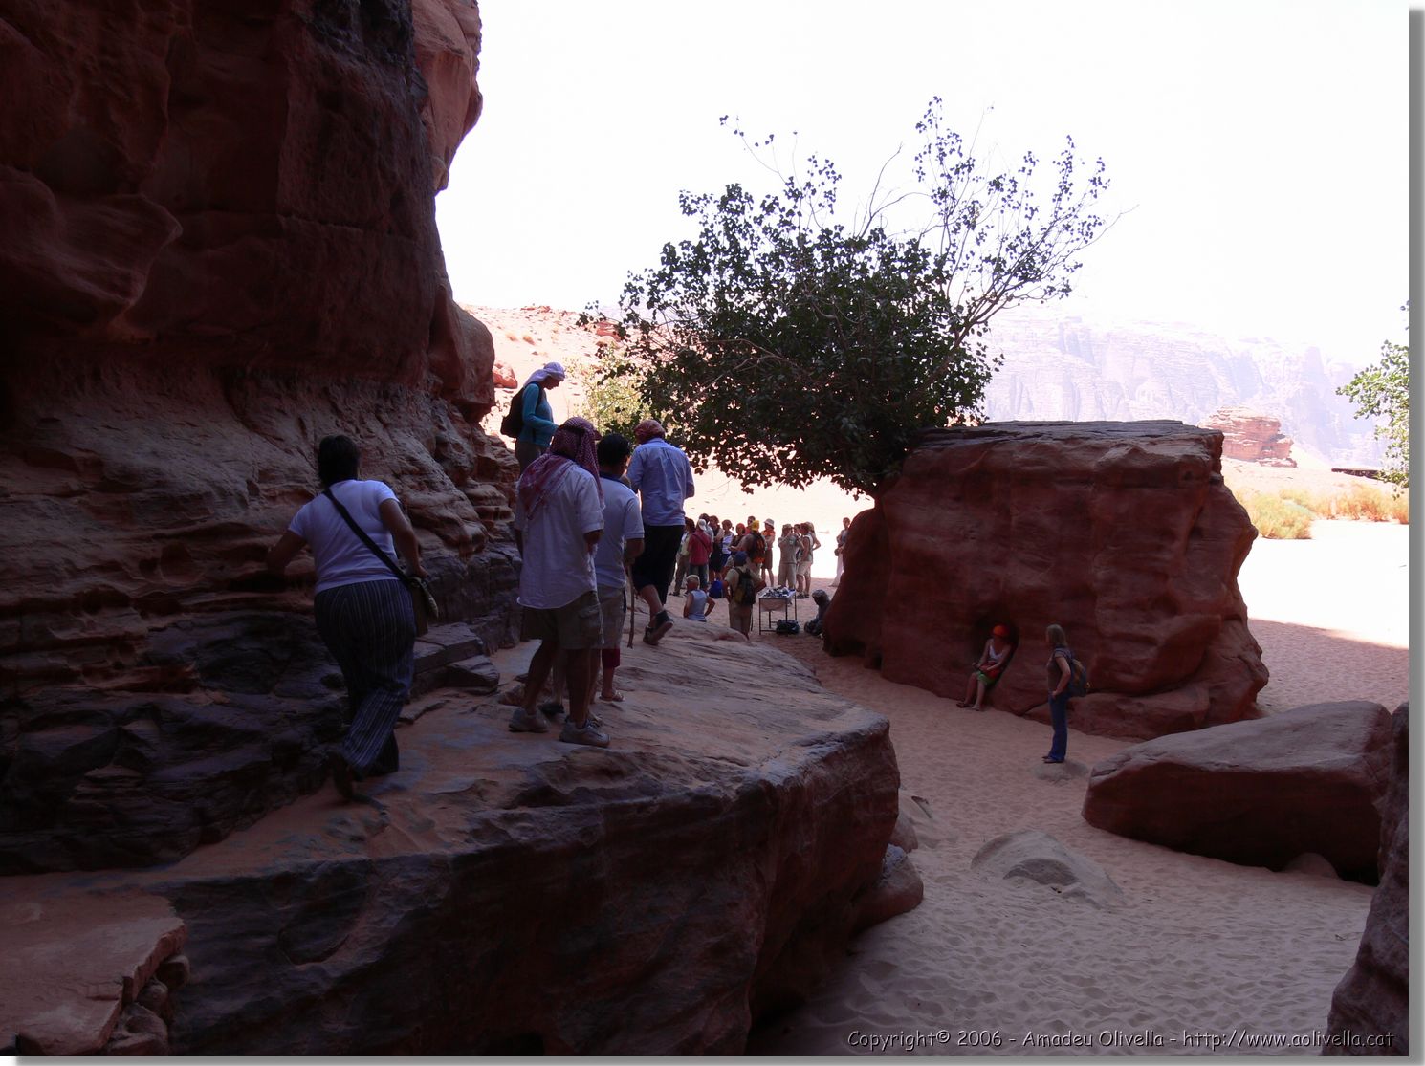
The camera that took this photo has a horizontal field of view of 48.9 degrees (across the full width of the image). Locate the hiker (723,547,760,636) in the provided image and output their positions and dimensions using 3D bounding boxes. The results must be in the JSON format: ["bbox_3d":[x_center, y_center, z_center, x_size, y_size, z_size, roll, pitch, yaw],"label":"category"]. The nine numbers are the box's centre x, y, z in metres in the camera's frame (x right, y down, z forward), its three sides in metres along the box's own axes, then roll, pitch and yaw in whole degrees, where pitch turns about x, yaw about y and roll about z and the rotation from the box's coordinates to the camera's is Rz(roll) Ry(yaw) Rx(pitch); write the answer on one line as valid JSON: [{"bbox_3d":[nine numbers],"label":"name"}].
[{"bbox_3d":[0.548,1.196,29.700,0.570,1.730,0.500,-1,3,-18],"label":"hiker"}]

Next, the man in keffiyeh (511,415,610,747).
[{"bbox_3d":[-0.828,0.230,8.500,0.530,1.750,0.450,3,4,42],"label":"man in keffiyeh"}]

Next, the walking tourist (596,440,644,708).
[{"bbox_3d":[-0.643,0.246,9.350,0.530,1.700,0.420,2,4,35],"label":"walking tourist"}]

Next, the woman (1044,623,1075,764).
[{"bbox_3d":[4.200,1.927,18.800,0.480,1.660,0.470,1,3,13],"label":"woman"}]

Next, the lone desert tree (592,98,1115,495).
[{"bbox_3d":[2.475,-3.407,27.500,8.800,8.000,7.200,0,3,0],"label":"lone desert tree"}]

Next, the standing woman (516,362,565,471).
[{"bbox_3d":[-1.543,-0.738,13.900,0.480,1.600,0.480,0,3,5],"label":"standing woman"}]

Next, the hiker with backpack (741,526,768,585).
[{"bbox_3d":[0.933,0.612,34.500,0.550,1.740,0.500,-2,4,-35],"label":"hiker with backpack"}]

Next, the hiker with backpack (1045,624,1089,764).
[{"bbox_3d":[4.234,1.927,18.800,0.520,1.660,0.470,1,3,13],"label":"hiker with backpack"}]

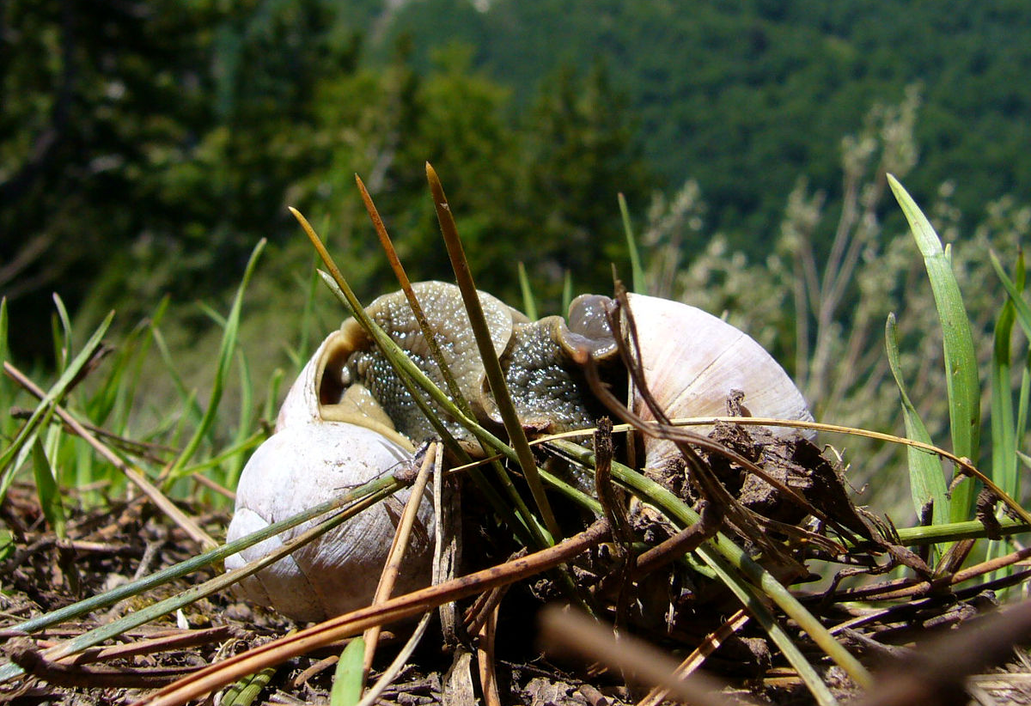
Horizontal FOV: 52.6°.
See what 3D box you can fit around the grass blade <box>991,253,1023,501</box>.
[{"bbox_3d":[0.089,0.005,0.190,0.006,0.049,0.005,0,5,0],"label":"grass blade"}]

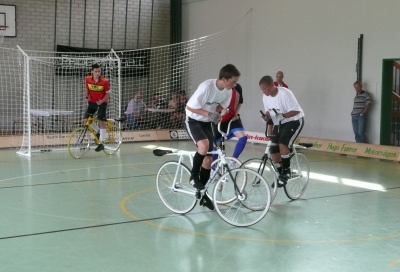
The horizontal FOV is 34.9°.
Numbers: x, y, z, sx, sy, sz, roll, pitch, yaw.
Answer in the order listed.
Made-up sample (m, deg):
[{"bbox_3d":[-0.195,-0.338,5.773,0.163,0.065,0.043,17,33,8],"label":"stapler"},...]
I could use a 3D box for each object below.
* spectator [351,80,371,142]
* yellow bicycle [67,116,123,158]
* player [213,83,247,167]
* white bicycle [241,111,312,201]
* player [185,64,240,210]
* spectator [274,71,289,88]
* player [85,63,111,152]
[{"bbox_3d":[3.662,-0.436,14.500,0.480,1.630,0.360,4,7,37],"label":"spectator"},{"bbox_3d":[-2.196,-0.100,13.341,0.450,1.080,1.620,5,7,38],"label":"yellow bicycle"},{"bbox_3d":[0.425,-0.185,9.000,0.500,1.470,0.550,2,6,20],"label":"player"},{"bbox_3d":[1.016,0.319,8.369,0.450,1.200,1.620,4,7,37],"label":"white bicycle"},{"bbox_3d":[0.148,0.025,7.500,0.520,1.730,0.600,-4,7,-43],"label":"player"},{"bbox_3d":[2.103,-0.721,16.500,0.500,1.810,0.320,3,6,24],"label":"spectator"},{"bbox_3d":[-2.153,-0.588,13.350,0.520,1.820,0.450,2,5,13],"label":"player"}]

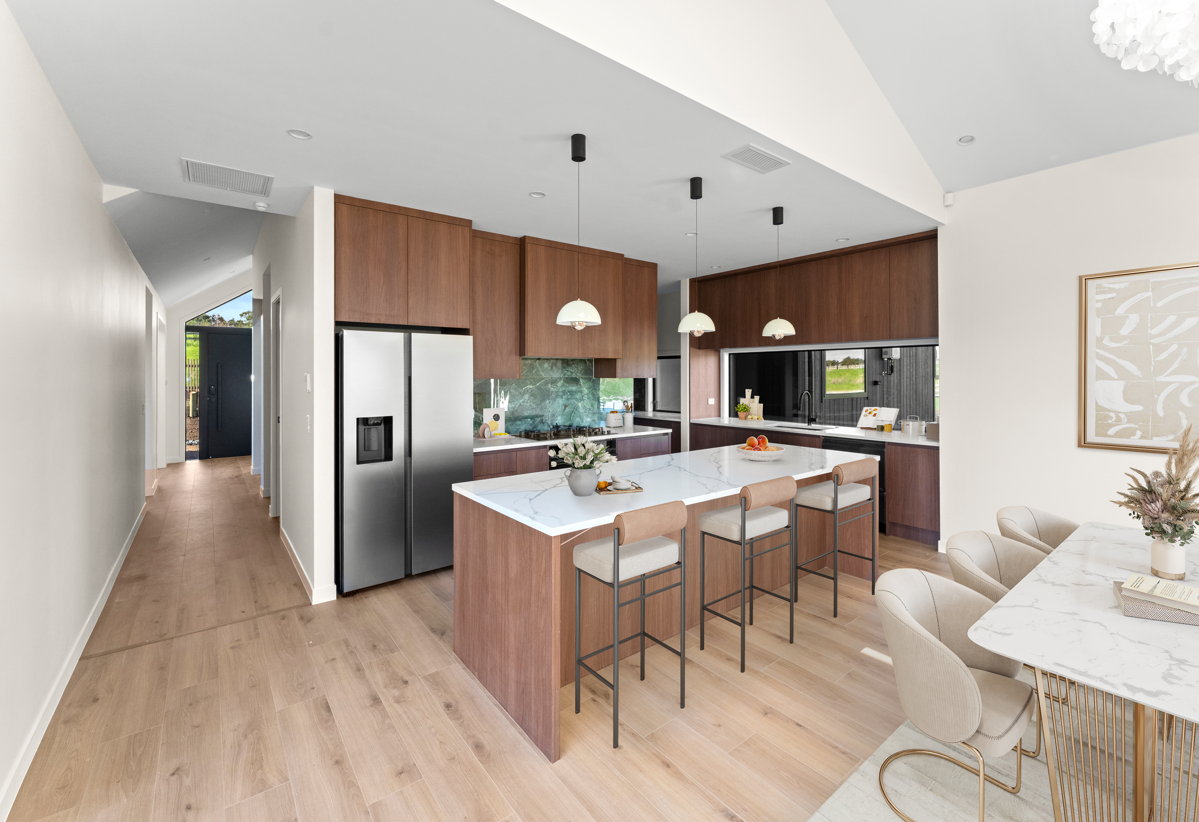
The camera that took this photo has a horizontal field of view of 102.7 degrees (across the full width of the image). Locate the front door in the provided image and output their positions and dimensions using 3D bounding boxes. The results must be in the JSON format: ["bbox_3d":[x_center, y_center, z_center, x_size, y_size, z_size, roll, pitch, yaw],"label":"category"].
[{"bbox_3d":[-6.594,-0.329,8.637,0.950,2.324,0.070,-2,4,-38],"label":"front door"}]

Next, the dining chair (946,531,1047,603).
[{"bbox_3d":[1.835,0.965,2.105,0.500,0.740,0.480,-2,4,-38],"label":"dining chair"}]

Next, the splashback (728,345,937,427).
[{"bbox_3d":[2.640,-0.283,5.591,0.070,0.876,2.661,-2,4,-38],"label":"splashback"}]

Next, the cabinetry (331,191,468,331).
[{"bbox_3d":[-1.588,-1.080,3.762,0.962,0.870,0.567,-2,4,-38],"label":"cabinetry"}]

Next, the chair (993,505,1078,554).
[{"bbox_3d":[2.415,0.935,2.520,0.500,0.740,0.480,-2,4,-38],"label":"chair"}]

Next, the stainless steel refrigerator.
[{"bbox_3d":[-1.572,0.303,3.756,0.905,1.775,0.673,-2,4,-38],"label":"stainless steel refrigerator"}]

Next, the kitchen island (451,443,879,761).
[{"bbox_3d":[0.611,0.806,3.002,2.715,0.891,0.959,-2,4,-38],"label":"kitchen island"}]

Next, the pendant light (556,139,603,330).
[{"bbox_3d":[-0.108,-0.919,2.477,0.232,1.001,0.232,0,3,0],"label":"pendant light"}]

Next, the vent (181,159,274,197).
[{"bbox_3d":[-2.329,-1.445,3.021,0.449,0.030,0.442,-2,4,-38],"label":"vent"}]

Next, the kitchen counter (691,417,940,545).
[{"bbox_3d":[2.305,0.662,5.414,0.610,0.900,2.780,-3,4,-38],"label":"kitchen counter"}]

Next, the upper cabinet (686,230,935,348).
[{"bbox_3d":[2.368,-1.194,5.388,0.463,0.915,2.733,-2,4,-38],"label":"upper cabinet"}]

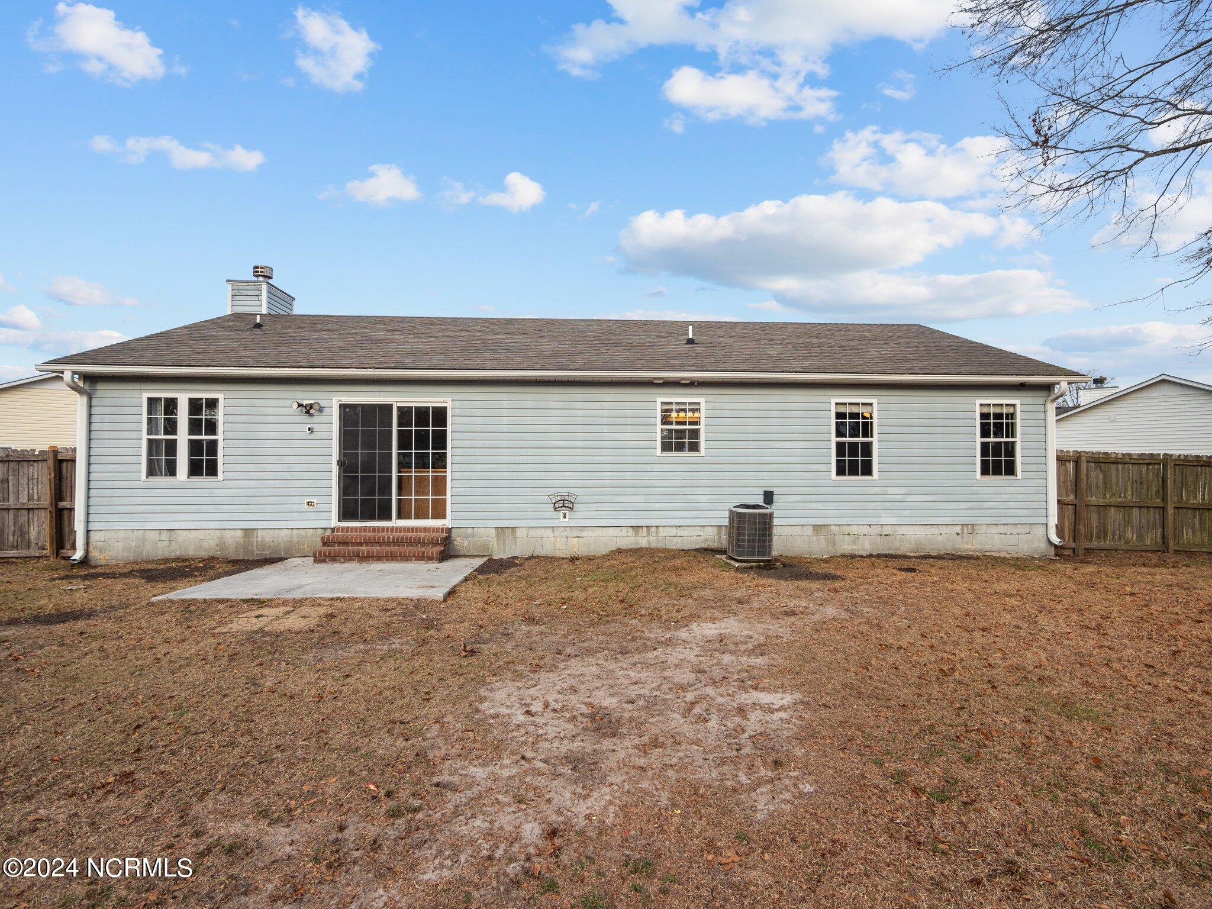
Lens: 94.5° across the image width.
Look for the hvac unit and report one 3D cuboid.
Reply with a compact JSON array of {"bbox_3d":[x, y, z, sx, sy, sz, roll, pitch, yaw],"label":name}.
[{"bbox_3d":[2.195,1.159,8.611,0.600,0.790,0.600,0,-1,-3],"label":"hvac unit"}]

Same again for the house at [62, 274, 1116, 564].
[{"bbox_3d":[-0.542,-1.503,13.075,16.400,6.450,9.000,0,-1,-3],"label":"house"}]

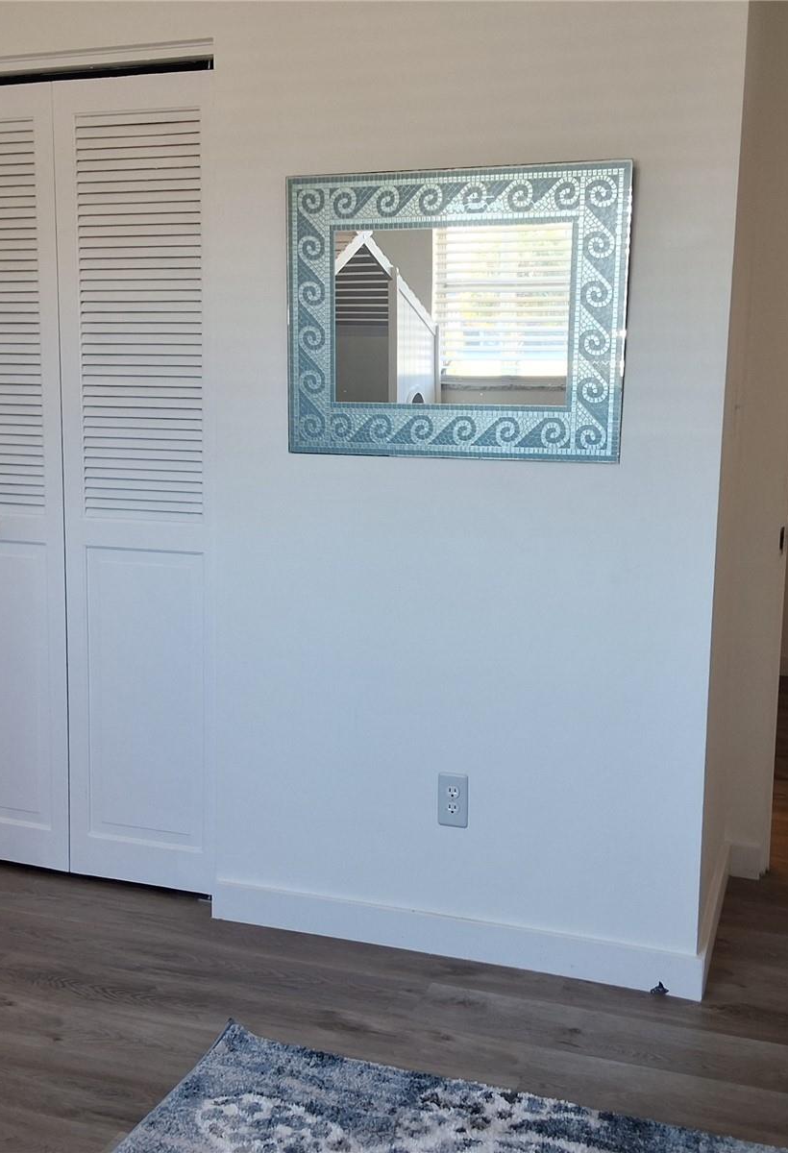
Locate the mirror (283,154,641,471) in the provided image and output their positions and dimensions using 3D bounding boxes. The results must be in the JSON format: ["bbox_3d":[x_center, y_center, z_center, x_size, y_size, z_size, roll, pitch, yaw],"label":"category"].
[{"bbox_3d":[0.122,-0.562,2.688,0.762,0.610,0.022,4,10,19],"label":"mirror"}]

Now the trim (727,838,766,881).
[{"bbox_3d":[0.963,0.778,3.403,0.087,0.095,0.017,4,8,19],"label":"trim"}]

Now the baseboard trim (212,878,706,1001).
[{"bbox_3d":[0.112,0.834,2.877,1.179,0.095,0.017,4,8,19],"label":"baseboard trim"}]

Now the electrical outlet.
[{"bbox_3d":[0.135,0.512,2.834,0.071,0.117,0.008,4,8,19],"label":"electrical outlet"}]

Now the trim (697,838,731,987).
[{"bbox_3d":[0.786,0.823,3.047,0.017,0.095,0.782,4,8,19],"label":"trim"}]

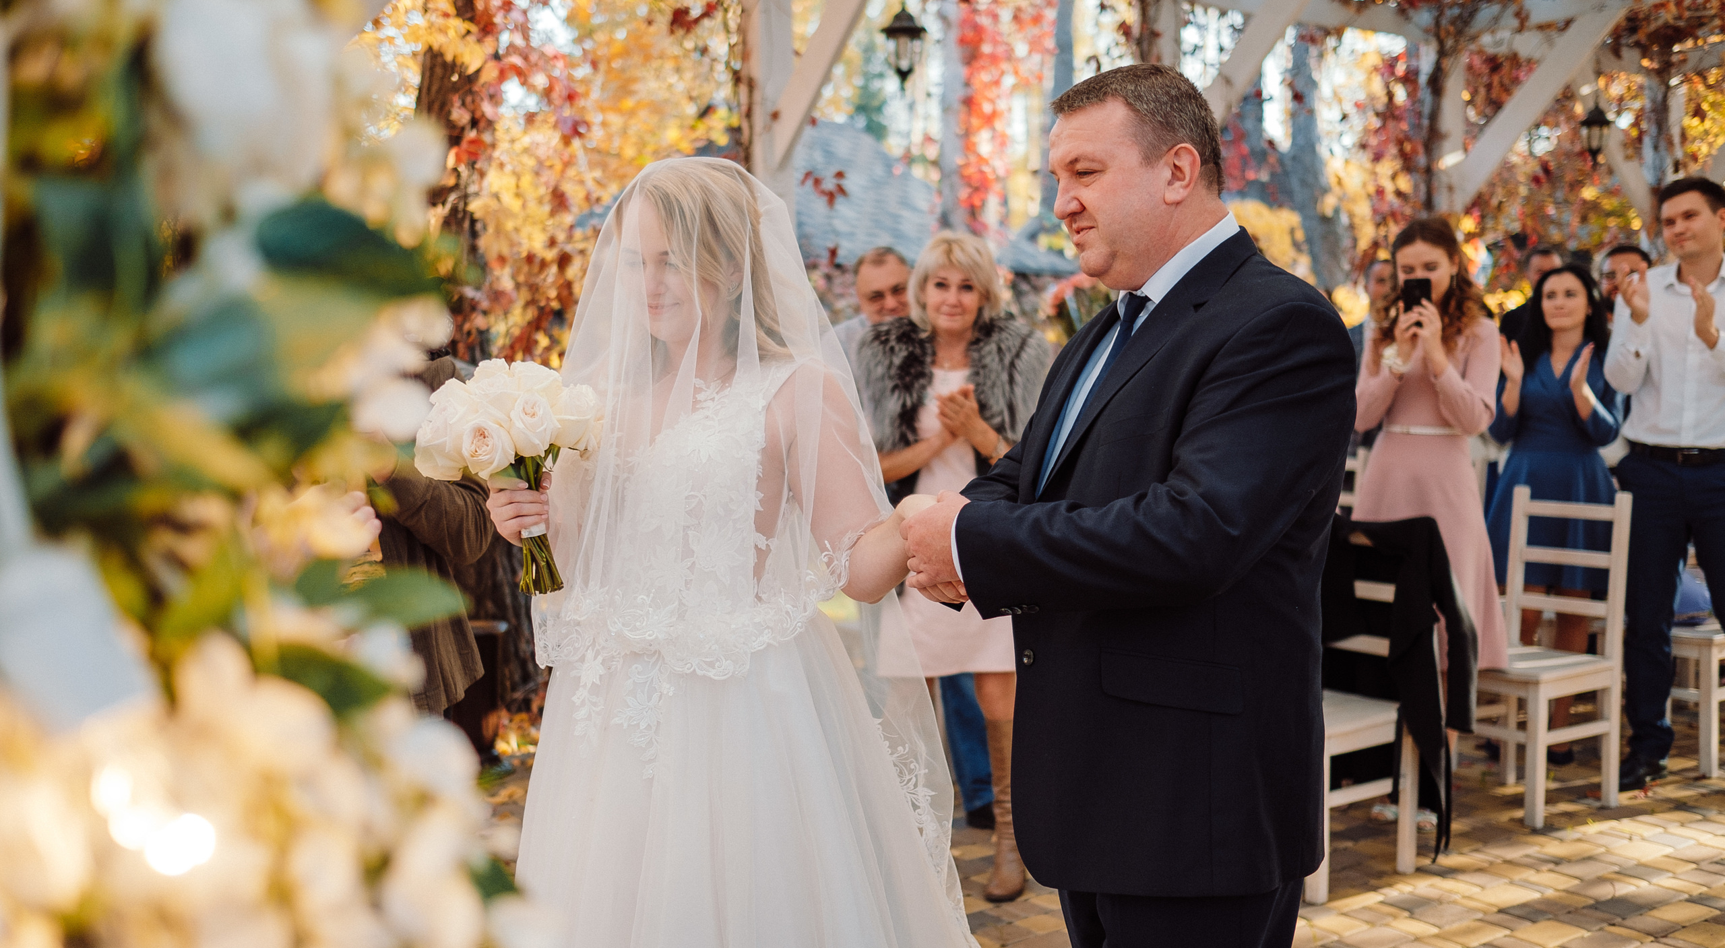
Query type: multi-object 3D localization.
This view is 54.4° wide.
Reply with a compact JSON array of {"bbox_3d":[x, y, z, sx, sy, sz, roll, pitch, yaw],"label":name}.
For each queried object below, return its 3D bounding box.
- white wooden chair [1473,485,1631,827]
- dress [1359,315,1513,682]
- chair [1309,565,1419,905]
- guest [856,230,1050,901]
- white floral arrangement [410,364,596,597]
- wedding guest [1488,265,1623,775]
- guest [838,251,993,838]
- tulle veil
[{"bbox_3d":[2.017,0.533,5.076,0.475,0.941,0.383,-3,5,-35],"label":"white wooden chair"},{"bbox_3d":[1.655,0.066,4.922,0.485,1.069,0.396,1,4,21],"label":"dress"},{"bbox_3d":[1.203,0.583,4.444,0.475,0.941,0.383,-4,5,-37],"label":"chair"},{"bbox_3d":[0.233,0.230,4.298,0.505,1.683,0.396,0,4,5],"label":"guest"},{"bbox_3d":[-0.439,0.006,2.090,0.230,0.285,0.225,-5,8,30],"label":"white floral arrangement"},{"bbox_3d":[2.339,0.127,5.680,0.465,1.663,0.396,1,4,25],"label":"wedding guest"},{"bbox_3d":[0.109,0.179,4.923,0.515,1.703,0.356,-1,4,0],"label":"guest"},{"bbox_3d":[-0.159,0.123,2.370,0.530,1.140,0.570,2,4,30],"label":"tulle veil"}]

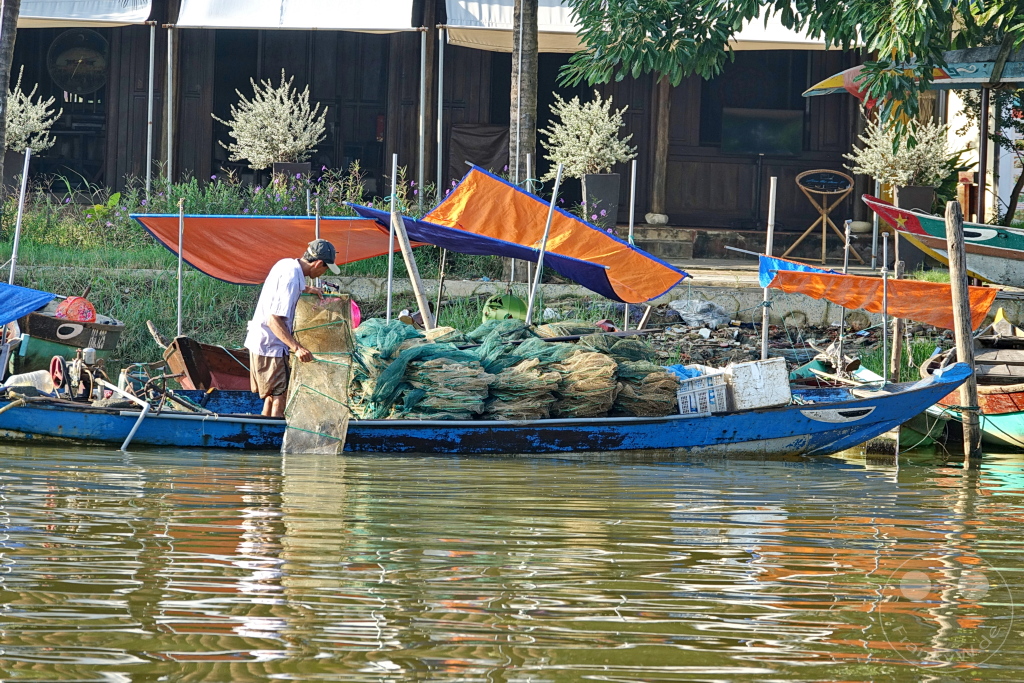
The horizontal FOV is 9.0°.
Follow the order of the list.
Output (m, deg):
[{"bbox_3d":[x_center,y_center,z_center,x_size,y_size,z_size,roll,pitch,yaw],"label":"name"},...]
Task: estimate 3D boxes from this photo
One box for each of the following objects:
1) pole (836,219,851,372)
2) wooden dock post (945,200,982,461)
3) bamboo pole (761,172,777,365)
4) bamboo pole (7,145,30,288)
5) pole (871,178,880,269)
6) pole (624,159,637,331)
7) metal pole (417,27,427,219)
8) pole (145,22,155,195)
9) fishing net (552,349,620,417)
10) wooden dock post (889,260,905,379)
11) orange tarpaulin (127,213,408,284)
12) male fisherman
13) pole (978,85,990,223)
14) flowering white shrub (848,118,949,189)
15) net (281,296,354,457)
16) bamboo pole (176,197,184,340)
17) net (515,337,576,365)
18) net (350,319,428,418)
[{"bbox_3d":[2.341,-0.325,46.000,0.045,1.080,0.045,3,1,0],"label":"pole"},{"bbox_3d":[3.122,-0.076,45.100,0.125,1.800,0.125,-4,2,0],"label":"wooden dock post"},{"bbox_3d":[1.792,-0.461,45.500,0.050,1.380,0.050,3,1,0],"label":"bamboo pole"},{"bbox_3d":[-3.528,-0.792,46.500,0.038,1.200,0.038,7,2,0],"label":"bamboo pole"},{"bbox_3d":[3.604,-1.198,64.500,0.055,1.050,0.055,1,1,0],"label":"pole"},{"bbox_3d":[0.841,-0.673,46.400,0.038,1.280,0.038,2,2,0],"label":"pole"},{"bbox_3d":[-0.891,-2.129,64.500,0.055,1.970,0.055,1,1,0],"label":"metal pole"},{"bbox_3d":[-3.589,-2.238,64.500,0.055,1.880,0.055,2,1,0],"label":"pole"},{"bbox_3d":[0.477,0.279,42.300,0.460,0.440,0.420,1,1,0],"label":"fishing net"},{"bbox_3d":[2.733,-0.043,46.300,0.065,1.070,0.065,3,2,0],"label":"wooden dock post"},{"bbox_3d":[-1.685,-0.654,46.800,2.050,0.500,1.250,0,2,5],"label":"orange tarpaulin"},{"bbox_3d":[-1.439,0.078,42.500,0.600,1.500,0.500,1,1,-26],"label":"male fisherman"},{"bbox_3d":[4.601,-1.764,63.500,0.070,1.450,0.070,1,1,0],"label":"pole"},{"bbox_3d":[3.766,-1.851,63.800,1.030,0.720,0.950,1,1,0],"label":"flowering white shrub"},{"bbox_3d":[-1.254,0.213,42.000,0.440,1.040,0.280,1,1,6],"label":"net"},{"bbox_3d":[-2.341,-0.501,46.000,0.040,1.020,0.040,1,1,0],"label":"bamboo pole"},{"bbox_3d":[0.221,0.059,43.000,0.420,0.190,0.400,1,1,0],"label":"net"},{"bbox_3d":[-0.850,0.187,45.200,0.550,0.700,0.600,0,2,0],"label":"net"}]

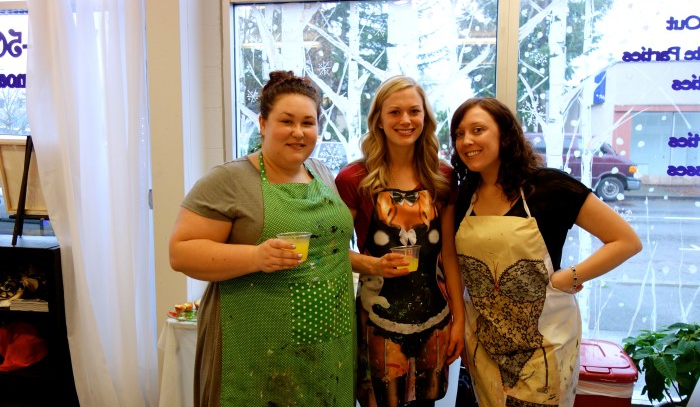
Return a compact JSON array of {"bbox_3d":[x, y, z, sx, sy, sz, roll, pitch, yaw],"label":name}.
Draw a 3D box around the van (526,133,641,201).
[{"bbox_3d":[5.878,-1.178,16.734,5.100,2.000,2.000,1,5,8],"label":"van"}]

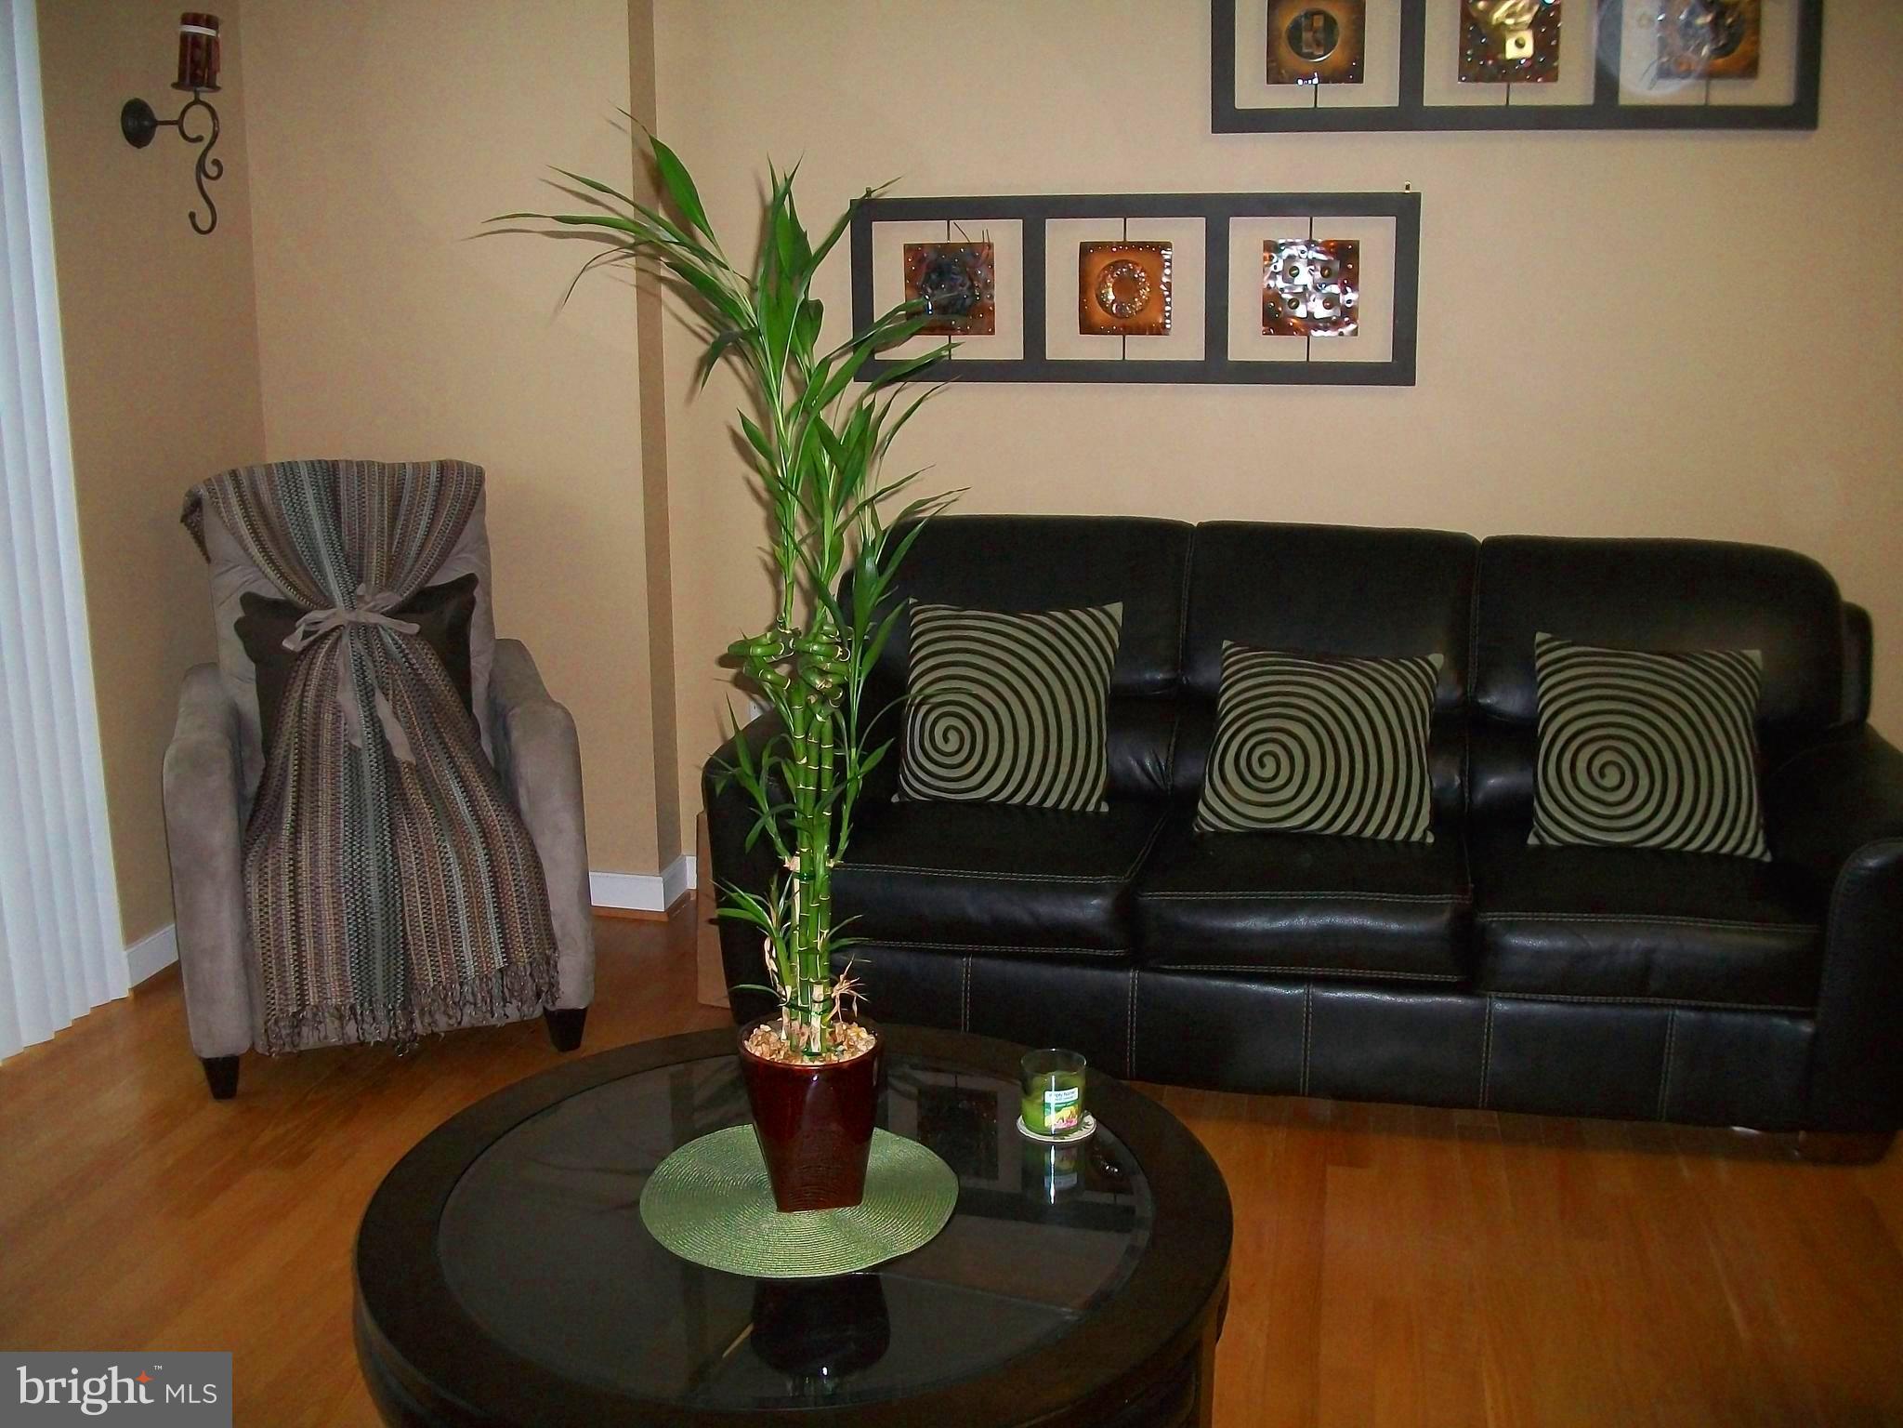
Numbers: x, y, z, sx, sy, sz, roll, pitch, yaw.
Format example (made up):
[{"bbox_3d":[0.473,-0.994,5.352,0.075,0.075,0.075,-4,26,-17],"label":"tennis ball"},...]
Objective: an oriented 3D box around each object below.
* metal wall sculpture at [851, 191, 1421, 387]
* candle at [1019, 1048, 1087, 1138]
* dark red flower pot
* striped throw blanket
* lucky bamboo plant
[{"bbox_3d":[0.396,-0.944,3.933,1.255,0.405,0.035,2,13,10],"label":"metal wall sculpture"},{"bbox_3d":[0.127,0.468,2.179,0.081,0.079,0.081,0,12,0],"label":"candle"},{"bbox_3d":[-0.159,0.457,2.022,0.162,0.173,0.162,0,12,0],"label":"dark red flower pot"},{"bbox_3d":[-1.177,0.054,3.538,0.630,1.067,0.708,-5,13,-21],"label":"striped throw blanket"},{"bbox_3d":[-0.234,-0.096,1.900,0.465,1.010,0.369,0,12,0],"label":"lucky bamboo plant"}]

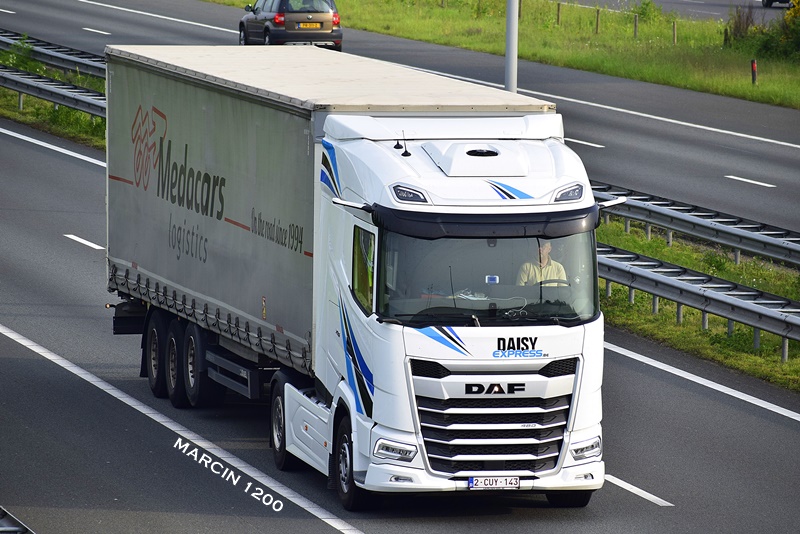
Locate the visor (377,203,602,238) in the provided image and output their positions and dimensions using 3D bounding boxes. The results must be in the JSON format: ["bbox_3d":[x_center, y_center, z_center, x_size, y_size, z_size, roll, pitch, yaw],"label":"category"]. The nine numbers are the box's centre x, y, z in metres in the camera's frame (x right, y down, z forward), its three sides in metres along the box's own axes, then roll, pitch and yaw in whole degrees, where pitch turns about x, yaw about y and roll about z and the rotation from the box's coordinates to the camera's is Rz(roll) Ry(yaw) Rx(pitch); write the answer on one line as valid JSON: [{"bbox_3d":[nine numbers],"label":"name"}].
[{"bbox_3d":[0.880,-0.443,59.167,2.270,0.290,0.470,-1,5,-12],"label":"visor"}]

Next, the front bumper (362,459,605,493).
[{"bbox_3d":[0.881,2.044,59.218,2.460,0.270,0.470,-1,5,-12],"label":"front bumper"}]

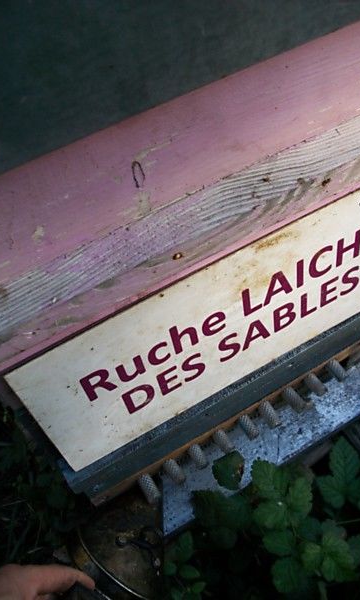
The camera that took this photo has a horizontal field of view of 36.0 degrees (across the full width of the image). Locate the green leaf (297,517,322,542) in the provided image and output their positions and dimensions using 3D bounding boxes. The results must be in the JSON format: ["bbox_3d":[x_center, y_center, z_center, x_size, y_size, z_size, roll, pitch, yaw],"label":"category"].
[{"bbox_3d":[0.158,0.279,0.675,0.038,0.011,0.034,2,53,10],"label":"green leaf"}]

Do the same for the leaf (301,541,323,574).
[{"bbox_3d":[0.156,0.305,0.654,0.024,0.012,0.033,-12,53,3],"label":"leaf"}]

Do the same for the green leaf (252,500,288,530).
[{"bbox_3d":[0.105,0.251,0.648,0.037,0.012,0.039,34,64,29],"label":"green leaf"}]

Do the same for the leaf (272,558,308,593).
[{"bbox_3d":[0.125,0.314,0.634,0.040,0.012,0.042,28,61,26],"label":"leaf"}]

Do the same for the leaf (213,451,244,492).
[{"bbox_3d":[0.057,0.203,0.664,0.041,0.010,0.046,-16,52,-4],"label":"leaf"}]

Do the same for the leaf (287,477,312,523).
[{"bbox_3d":[0.144,0.241,0.669,0.027,0.013,0.052,15,60,21],"label":"leaf"}]

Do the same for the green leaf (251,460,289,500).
[{"bbox_3d":[0.109,0.218,0.669,0.042,0.013,0.053,-36,57,-14],"label":"green leaf"}]

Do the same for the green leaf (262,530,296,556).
[{"bbox_3d":[0.120,0.294,0.669,0.035,0.012,0.029,-7,54,6],"label":"green leaf"}]

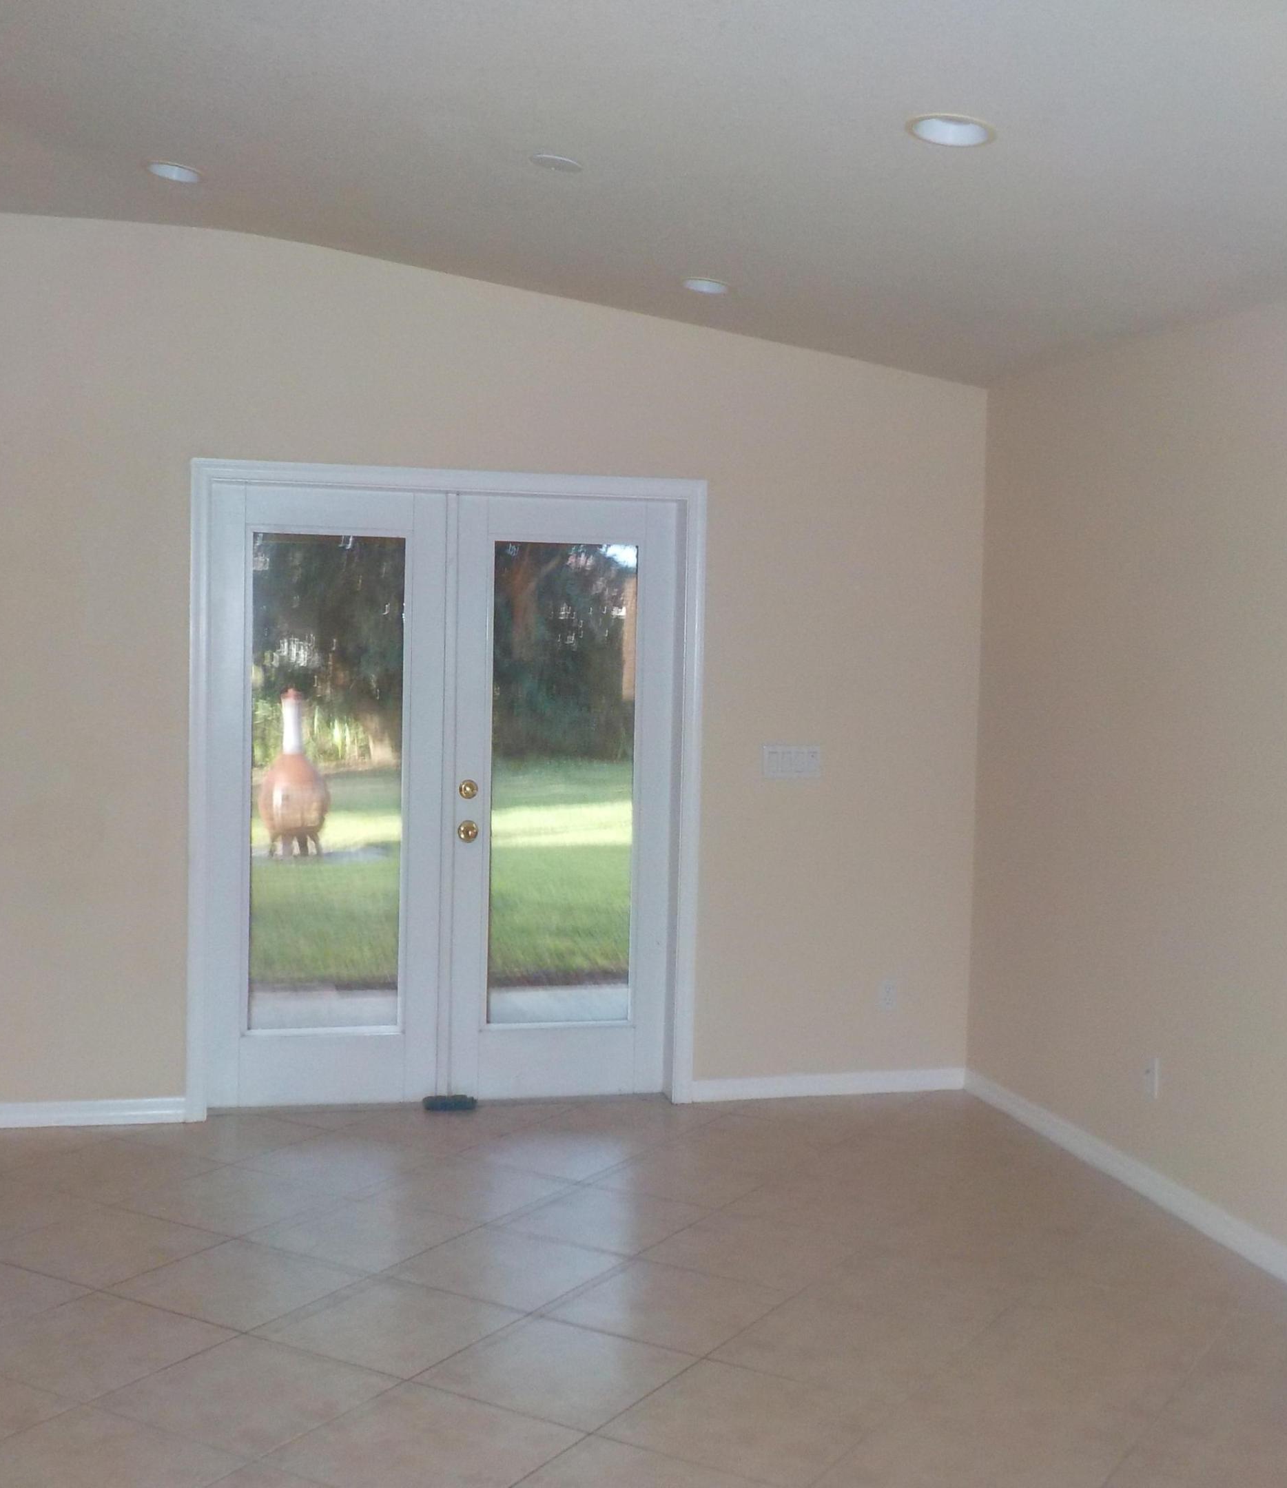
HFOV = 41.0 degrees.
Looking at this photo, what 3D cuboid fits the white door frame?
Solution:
[{"bbox_3d":[-0.675,0.186,5.840,1.590,2.070,0.100,1,3,-13],"label":"white door frame"}]

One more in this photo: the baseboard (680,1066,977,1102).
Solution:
[{"bbox_3d":[0.673,1.203,6.061,1.020,0.083,0.015,1,3,-13],"label":"baseboard"}]

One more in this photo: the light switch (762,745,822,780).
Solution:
[{"bbox_3d":[0.517,0.062,5.972,0.208,0.116,0.012,1,3,-13],"label":"light switch"}]

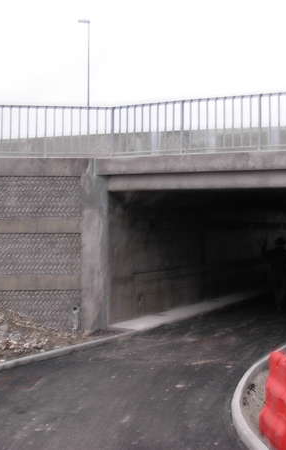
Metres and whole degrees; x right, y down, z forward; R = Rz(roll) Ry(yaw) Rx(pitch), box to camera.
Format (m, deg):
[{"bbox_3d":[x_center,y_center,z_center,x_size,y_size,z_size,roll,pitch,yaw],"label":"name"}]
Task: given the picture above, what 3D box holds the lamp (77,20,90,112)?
[{"bbox_3d":[-3.160,-6.300,35.000,0.650,9.100,0.280,0,0,-6],"label":"lamp"}]

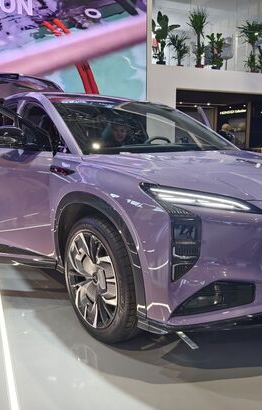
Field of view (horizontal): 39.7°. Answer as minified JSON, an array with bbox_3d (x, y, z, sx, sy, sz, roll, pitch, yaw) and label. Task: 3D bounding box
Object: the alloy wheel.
[{"bbox_3d":[-0.161,0.421,2.146,0.212,0.566,0.566,-7,12,-37],"label":"alloy wheel"}]

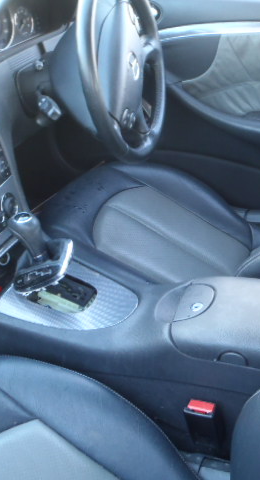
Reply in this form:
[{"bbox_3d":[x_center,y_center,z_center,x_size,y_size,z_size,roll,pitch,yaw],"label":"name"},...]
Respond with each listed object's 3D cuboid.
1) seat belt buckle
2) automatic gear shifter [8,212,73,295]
[{"bbox_3d":[0.111,0.273,0.761,0.041,0.079,0.024,3,35,28],"label":"seat belt buckle"},{"bbox_3d":[-0.157,0.018,0.881,0.094,0.133,0.094,7,34,19],"label":"automatic gear shifter"}]

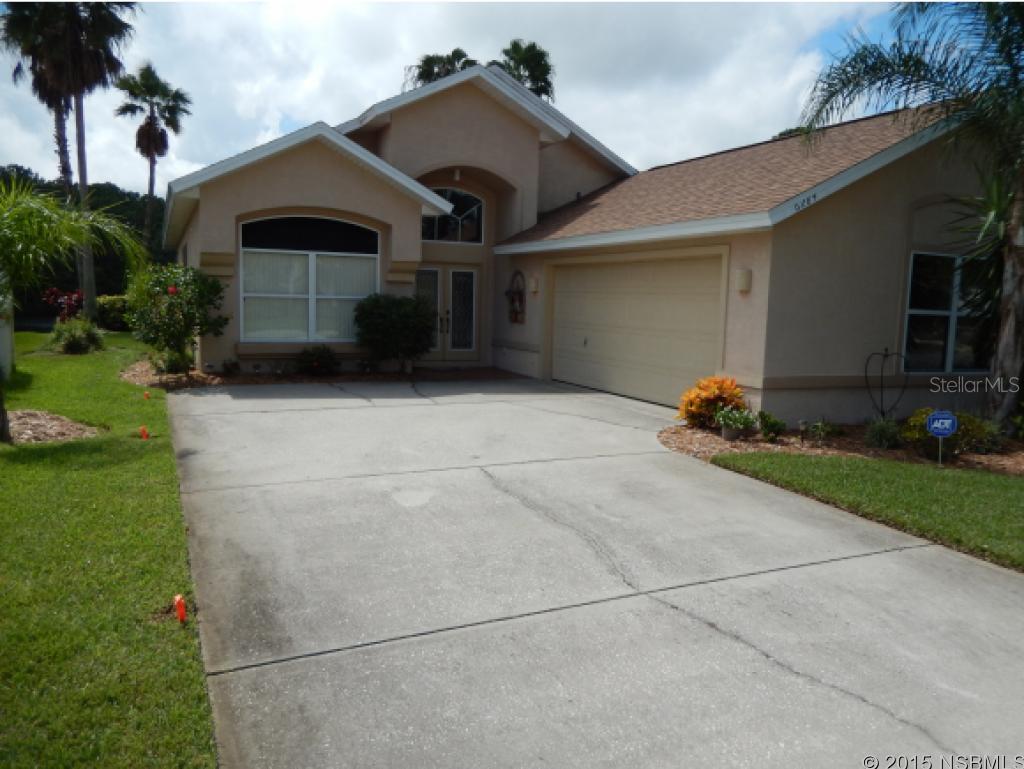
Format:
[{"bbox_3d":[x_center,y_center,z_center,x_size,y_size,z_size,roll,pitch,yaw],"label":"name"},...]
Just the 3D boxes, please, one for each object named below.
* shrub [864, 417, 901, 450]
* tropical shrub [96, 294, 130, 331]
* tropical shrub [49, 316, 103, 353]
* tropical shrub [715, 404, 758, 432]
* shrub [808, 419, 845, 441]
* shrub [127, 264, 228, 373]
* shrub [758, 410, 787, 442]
[{"bbox_3d":[4.256,0.551,8.500,0.400,0.350,0.380,2,7,0],"label":"shrub"},{"bbox_3d":[-13.968,-2.513,26.000,1.400,1.280,1.200,2,7,0],"label":"tropical shrub"},{"bbox_3d":[-10.324,-1.159,17.500,1.180,0.870,1.120,2,7,0],"label":"tropical shrub"},{"bbox_3d":[2.609,0.384,8.600,0.490,0.300,0.430,2,7,0],"label":"tropical shrub"},{"bbox_3d":[3.741,0.547,8.800,0.400,0.270,0.360,2,7,0],"label":"shrub"},{"bbox_3d":[-6.194,-1.213,13.700,1.750,2.000,1.650,2,7,0],"label":"shrub"},{"bbox_3d":[3.045,0.491,8.650,0.320,0.360,0.310,2,7,0],"label":"shrub"}]

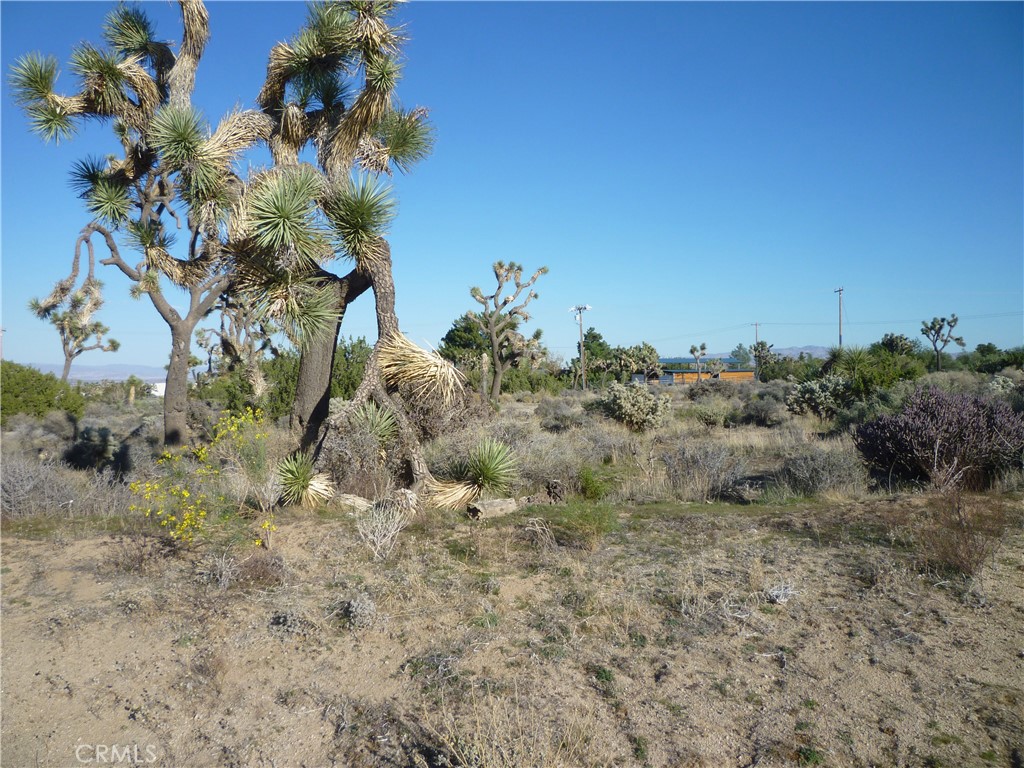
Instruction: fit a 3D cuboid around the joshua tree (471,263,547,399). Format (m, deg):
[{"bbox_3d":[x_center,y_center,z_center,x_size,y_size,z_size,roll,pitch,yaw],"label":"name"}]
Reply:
[{"bbox_3d":[-0.167,-2.533,41.000,3.823,6.739,4.000,0,1,0],"label":"joshua tree"}]

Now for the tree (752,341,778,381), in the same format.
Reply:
[{"bbox_3d":[22.957,-1.955,78.000,2.546,4.000,2.400,0,1,0],"label":"tree"}]

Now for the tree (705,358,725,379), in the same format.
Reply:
[{"bbox_3d":[17.467,-1.164,74.000,1.725,2.070,1.600,0,1,0],"label":"tree"}]

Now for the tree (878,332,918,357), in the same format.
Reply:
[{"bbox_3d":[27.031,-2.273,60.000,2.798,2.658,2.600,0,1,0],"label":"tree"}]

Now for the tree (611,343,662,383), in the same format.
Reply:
[{"bbox_3d":[10.884,-1.748,75.000,4.546,3.759,4.000,0,1,0],"label":"tree"}]

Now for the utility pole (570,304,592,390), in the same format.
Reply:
[{"bbox_3d":[7.048,-3.701,87.000,2.231,8.721,0.600,0,1,0],"label":"utility pole"}]

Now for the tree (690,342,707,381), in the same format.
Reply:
[{"bbox_3d":[16.087,-1.811,74.000,1.380,3.537,1.300,0,1,0],"label":"tree"}]

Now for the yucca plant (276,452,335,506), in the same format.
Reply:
[{"bbox_3d":[-2.431,1.124,10.100,0.683,0.683,0.620,0,1,0],"label":"yucca plant"}]

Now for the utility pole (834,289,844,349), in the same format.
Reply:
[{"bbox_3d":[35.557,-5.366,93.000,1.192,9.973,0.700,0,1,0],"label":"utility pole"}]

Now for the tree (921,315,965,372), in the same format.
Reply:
[{"bbox_3d":[32.116,-2.909,64.000,3.282,4.551,3.000,0,1,0],"label":"tree"}]

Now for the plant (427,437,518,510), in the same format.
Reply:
[{"bbox_3d":[-0.449,1.055,10.000,1.049,0.839,0.750,0,1,0],"label":"plant"}]

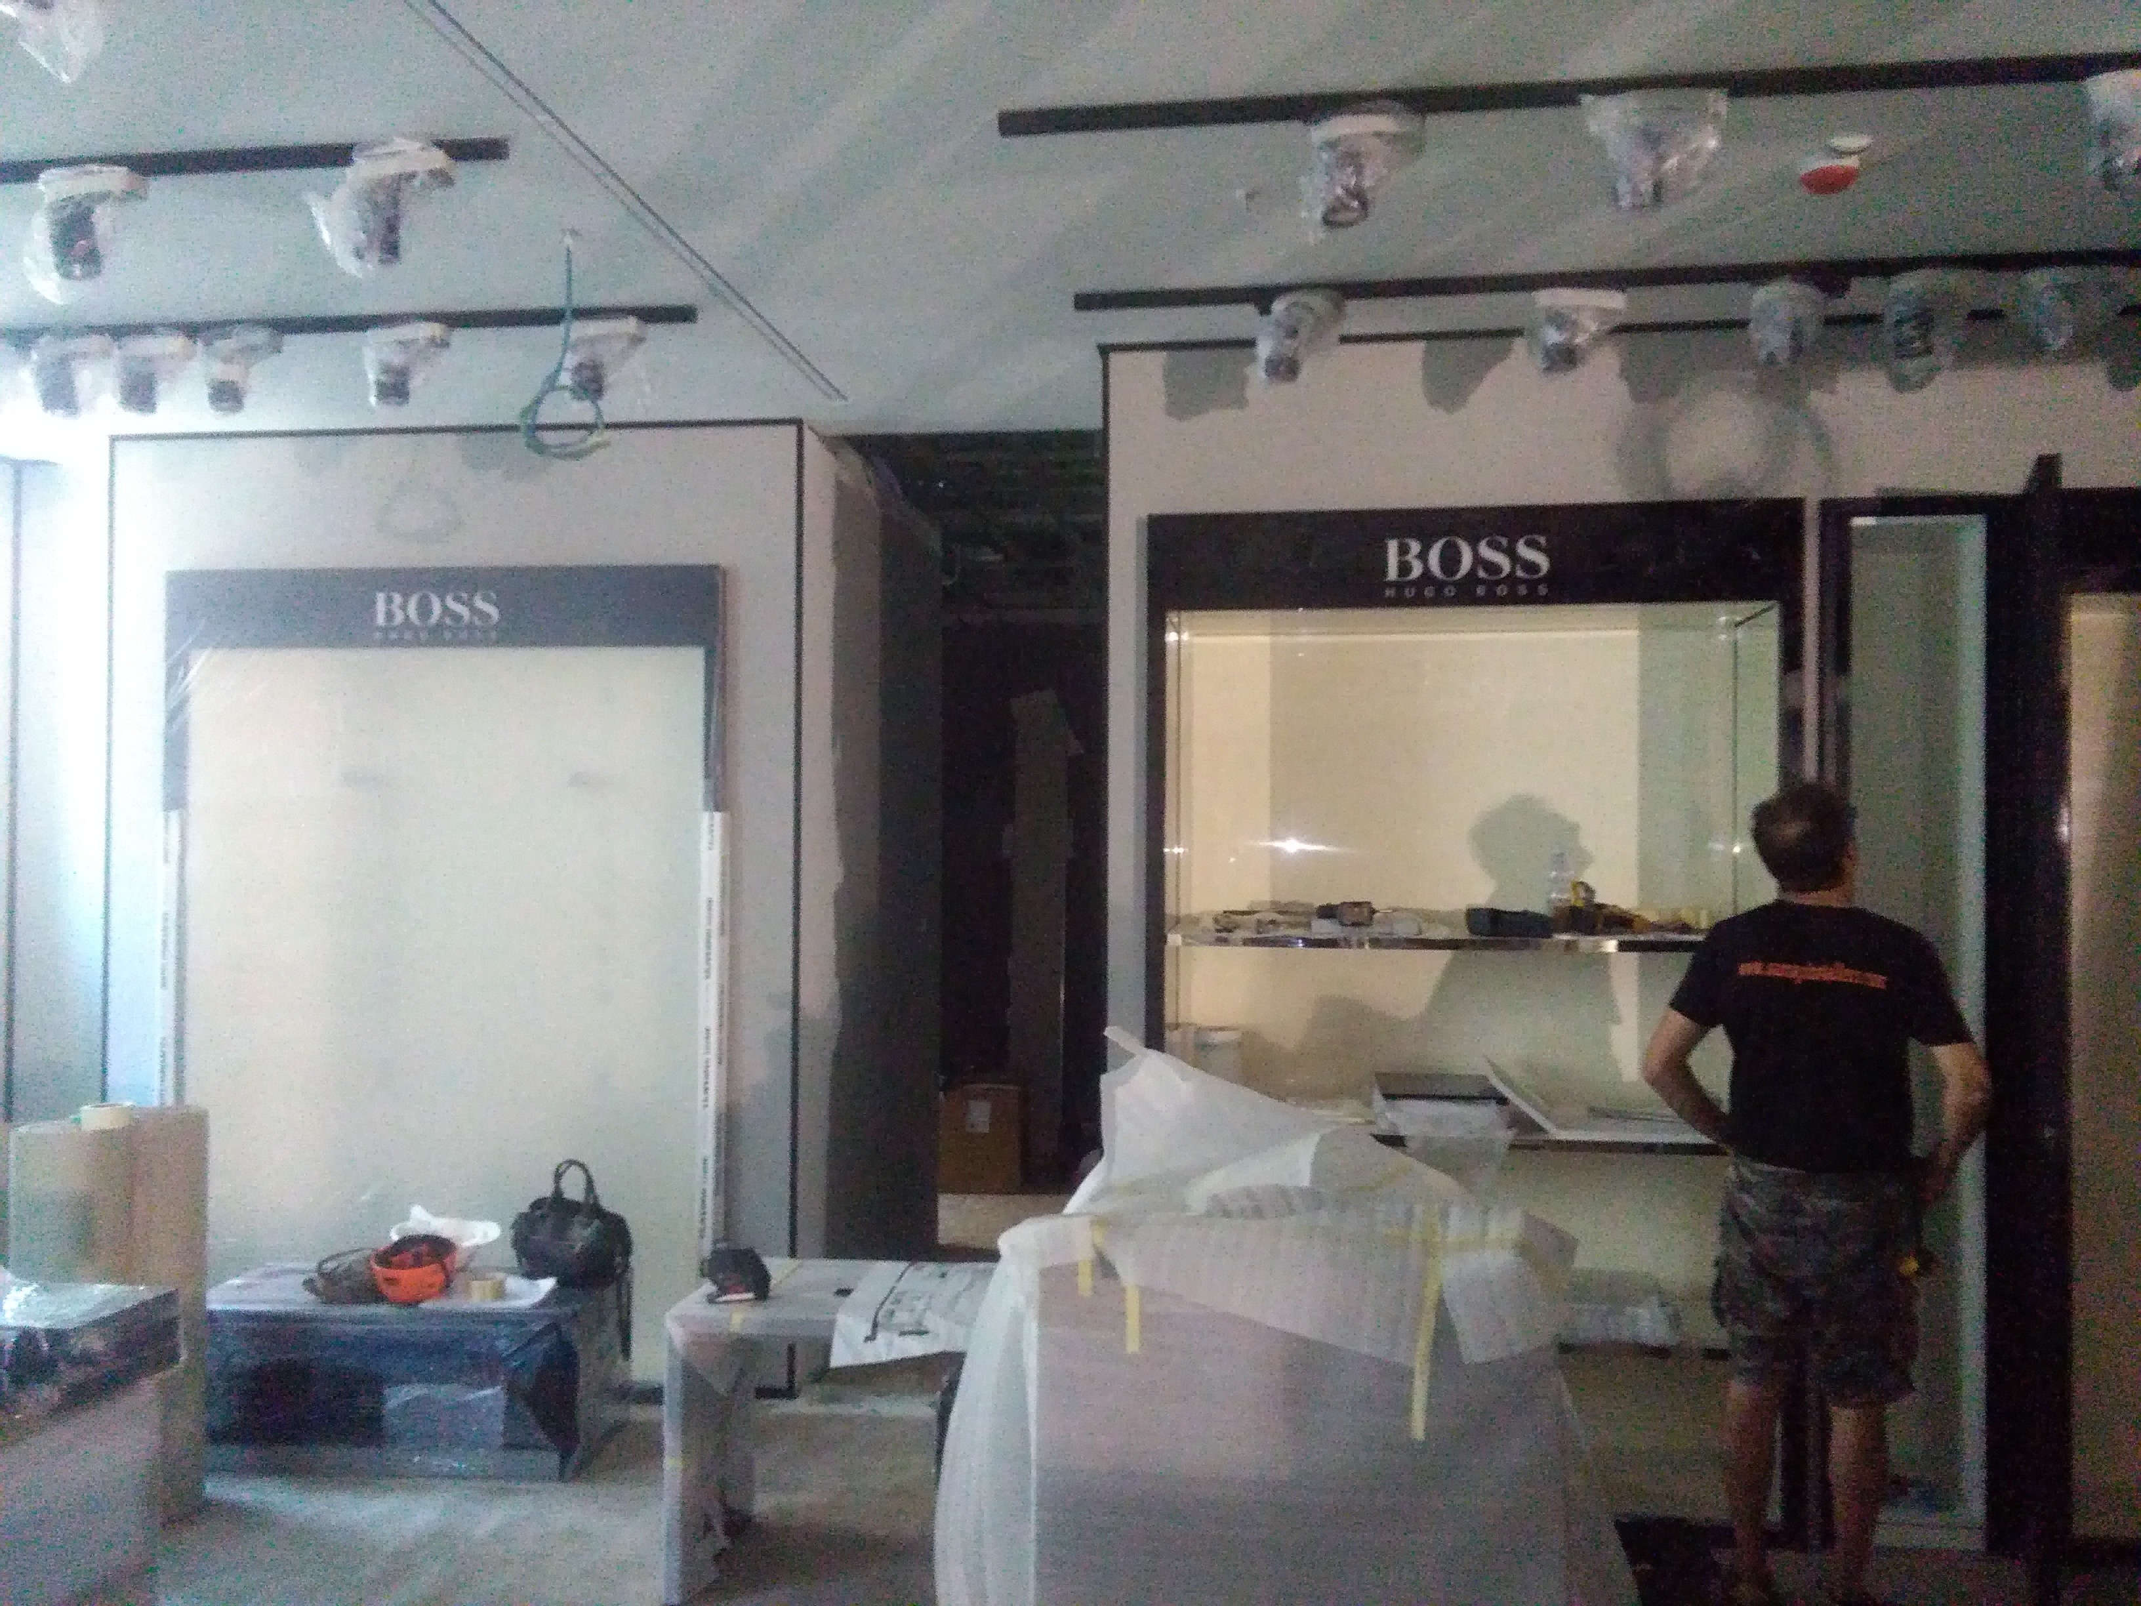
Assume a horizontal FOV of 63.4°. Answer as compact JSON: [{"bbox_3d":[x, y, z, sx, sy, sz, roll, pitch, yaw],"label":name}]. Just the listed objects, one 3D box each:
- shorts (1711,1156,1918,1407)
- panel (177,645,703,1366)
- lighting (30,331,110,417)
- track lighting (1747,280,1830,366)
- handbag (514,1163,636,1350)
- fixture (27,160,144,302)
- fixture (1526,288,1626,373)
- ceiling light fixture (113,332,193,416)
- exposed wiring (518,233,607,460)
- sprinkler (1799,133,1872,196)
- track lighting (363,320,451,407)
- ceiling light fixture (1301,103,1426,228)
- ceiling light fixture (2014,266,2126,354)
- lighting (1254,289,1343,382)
[{"bbox_3d":[1.605,1.022,3.765,0.425,0.490,0.310,0,-1,20],"label":"shorts"},{"bbox_3d":[-1.908,0.624,5.256,1.679,2.195,0.060,0,-1,8],"label":"panel"},{"bbox_3d":[-2.408,-1.029,4.169,0.155,0.175,0.110,0,-1,8],"label":"lighting"},{"bbox_3d":[1.549,-1.037,3.748,0.152,0.177,0.130,0,-1,8],"label":"track lighting"},{"bbox_3d":[-1.373,1.244,4.781,0.300,0.500,0.200,0,-1,22],"label":"handbag"},{"bbox_3d":[-1.770,-1.021,3.118,0.175,0.210,0.120,0,-1,8],"label":"fixture"},{"bbox_3d":[1.110,-1.035,3.806,0.207,0.172,0.130,0,-1,8],"label":"fixture"},{"bbox_3d":[-2.189,-1.030,4.139,0.160,0.175,0.110,0,-1,8],"label":"ceiling light fixture"},{"bbox_3d":[-1.028,-0.922,3.513,0.160,0.430,0.120,0,-1,8],"label":"exposed wiring"},{"bbox_3d":[1.327,-1.108,3.005,0.110,0.080,0.100,0,-1,8],"label":"sprinkler"},{"bbox_3d":[-1.591,-1.054,4.164,0.184,0.195,0.130,0,-1,8],"label":"track lighting"},{"bbox_3d":[0.472,-1.033,2.817,0.190,0.175,0.120,0,-1,8],"label":"ceiling light fixture"},{"bbox_3d":[2.115,-1.041,3.673,0.203,0.173,0.130,0,-1,8],"label":"ceiling light fixture"},{"bbox_3d":[0.512,-1.047,3.885,0.200,0.195,0.130,0,-1,8],"label":"lighting"}]

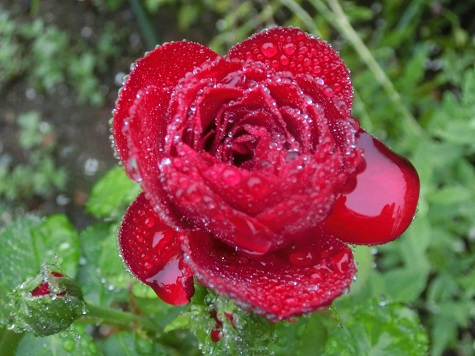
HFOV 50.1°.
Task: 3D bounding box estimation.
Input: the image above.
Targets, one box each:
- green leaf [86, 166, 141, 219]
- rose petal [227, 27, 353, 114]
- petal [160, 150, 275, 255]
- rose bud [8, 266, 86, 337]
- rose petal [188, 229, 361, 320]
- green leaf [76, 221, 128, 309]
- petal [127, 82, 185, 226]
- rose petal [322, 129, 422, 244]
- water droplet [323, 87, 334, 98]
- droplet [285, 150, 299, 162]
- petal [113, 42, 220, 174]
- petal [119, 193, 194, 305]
[{"bbox_3d":[-0.049,0.006,0.207,0.026,0.010,0.028,0,60,-7],"label":"green leaf"},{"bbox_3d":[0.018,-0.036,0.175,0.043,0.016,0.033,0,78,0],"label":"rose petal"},{"bbox_3d":[-0.006,0.007,0.146,0.033,0.016,0.031,0,84,9],"label":"petal"},{"bbox_3d":[-0.063,0.040,0.167,0.022,0.021,0.022,0,30,0],"label":"rose bud"},{"bbox_3d":[0.010,0.030,0.156,0.052,0.017,0.028,0,60,0],"label":"rose petal"},{"bbox_3d":[-0.053,0.034,0.207,0.029,0.011,0.038,0,63,-6],"label":"green leaf"},{"bbox_3d":[-0.026,-0.007,0.160,0.021,0.015,0.043,0,73,-35],"label":"petal"},{"bbox_3d":[0.043,0.004,0.170,0.034,0.017,0.038,0,66,-16],"label":"rose petal"},{"bbox_3d":[0.030,-0.028,0.167,0.004,0.003,0.004,0,72,0],"label":"water droplet"},{"bbox_3d":[0.016,-0.006,0.149,0.004,0.003,0.004,0,66,0],"label":"droplet"},{"bbox_3d":[-0.024,-0.023,0.173,0.038,0.016,0.046,0,75,-15],"label":"petal"},{"bbox_3d":[-0.026,0.023,0.162,0.023,0.014,0.035,0,66,9],"label":"petal"}]

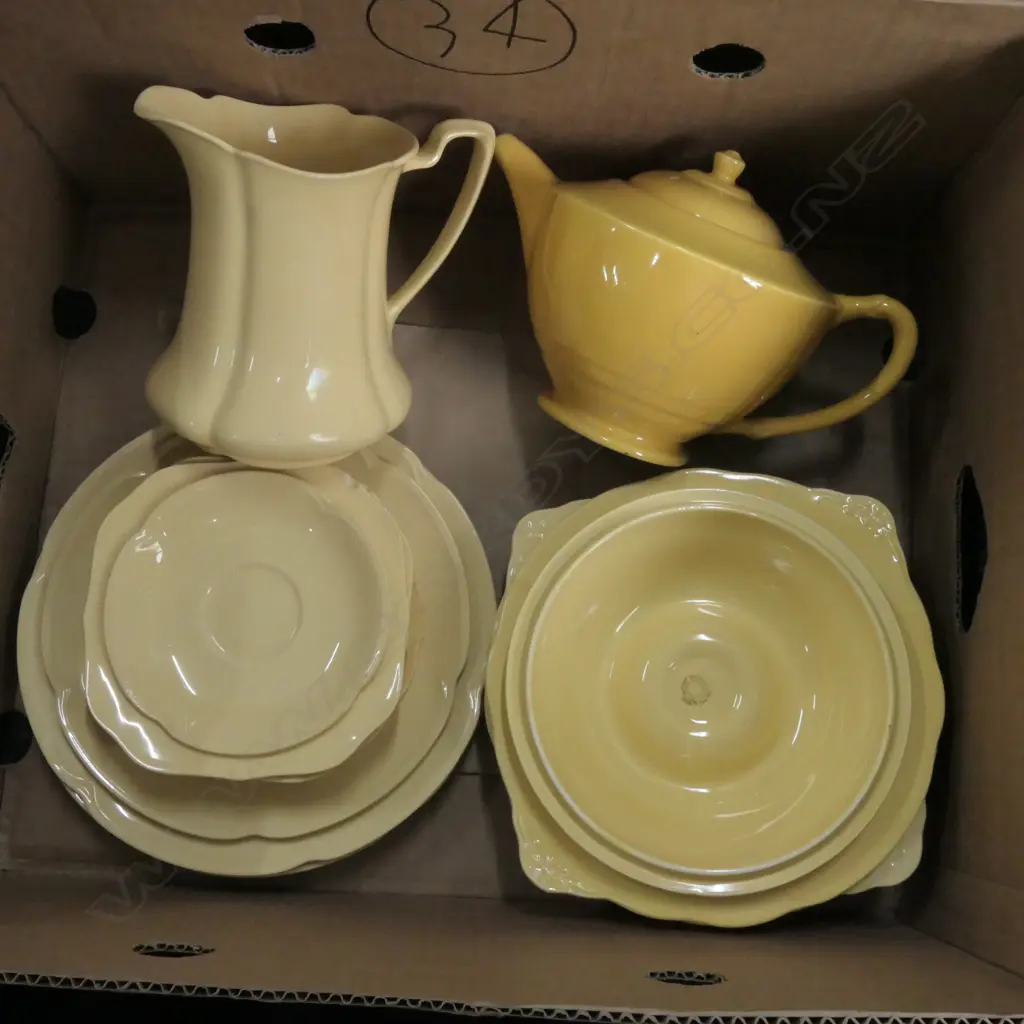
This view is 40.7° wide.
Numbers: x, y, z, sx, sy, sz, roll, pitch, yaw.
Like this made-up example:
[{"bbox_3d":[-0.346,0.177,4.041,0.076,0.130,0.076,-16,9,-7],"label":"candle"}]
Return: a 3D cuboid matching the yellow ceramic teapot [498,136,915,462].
[{"bbox_3d":[0.091,-0.112,0.745,0.248,0.120,0.163,22,110,-1],"label":"yellow ceramic teapot"}]

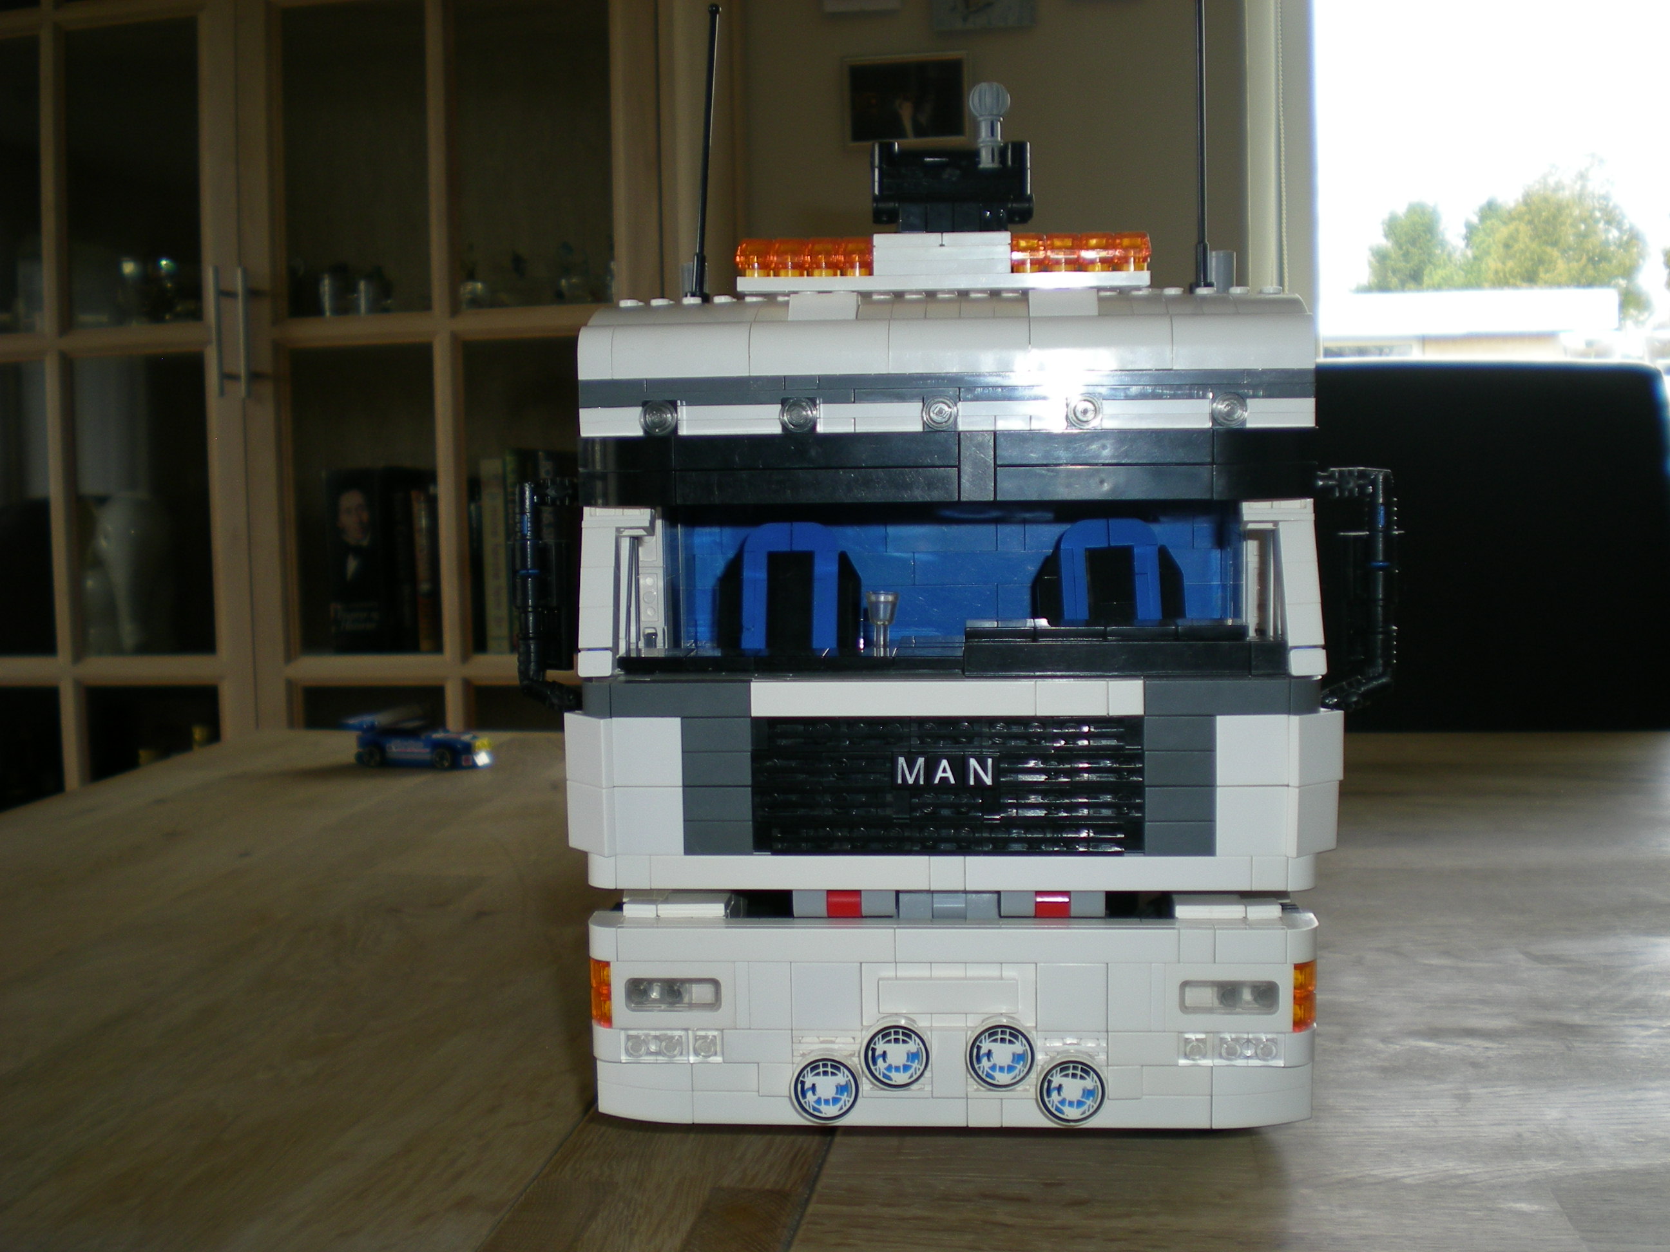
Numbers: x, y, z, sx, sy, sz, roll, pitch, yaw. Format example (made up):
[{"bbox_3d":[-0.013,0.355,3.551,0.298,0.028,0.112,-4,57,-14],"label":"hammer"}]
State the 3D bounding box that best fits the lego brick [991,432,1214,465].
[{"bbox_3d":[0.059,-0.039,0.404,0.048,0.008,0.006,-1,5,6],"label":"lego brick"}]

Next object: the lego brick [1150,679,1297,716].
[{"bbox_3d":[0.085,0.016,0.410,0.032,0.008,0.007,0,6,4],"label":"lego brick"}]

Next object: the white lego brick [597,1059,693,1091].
[{"bbox_3d":[-0.045,0.104,0.432,0.024,0.008,0.009,0,6,4],"label":"white lego brick"}]

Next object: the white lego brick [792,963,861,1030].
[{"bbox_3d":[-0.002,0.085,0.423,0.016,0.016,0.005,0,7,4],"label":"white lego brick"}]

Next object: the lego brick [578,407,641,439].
[{"bbox_3d":[-0.051,-0.048,0.429,0.016,0.006,0.008,0,7,4],"label":"lego brick"}]

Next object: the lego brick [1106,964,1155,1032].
[{"bbox_3d":[0.067,0.084,0.419,0.010,0.016,0.008,0,6,5],"label":"lego brick"}]

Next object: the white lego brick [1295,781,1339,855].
[{"bbox_3d":[0.108,0.043,0.412,0.012,0.016,0.011,0,7,4],"label":"white lego brick"}]

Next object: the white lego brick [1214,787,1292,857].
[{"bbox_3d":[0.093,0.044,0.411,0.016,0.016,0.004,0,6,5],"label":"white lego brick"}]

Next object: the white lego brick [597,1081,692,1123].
[{"bbox_3d":[-0.045,0.112,0.434,0.024,0.008,0.009,0,7,4],"label":"white lego brick"}]

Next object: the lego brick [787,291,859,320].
[{"bbox_3d":[-0.002,-0.075,0.431,0.016,0.006,0.010,0,6,4],"label":"lego brick"}]

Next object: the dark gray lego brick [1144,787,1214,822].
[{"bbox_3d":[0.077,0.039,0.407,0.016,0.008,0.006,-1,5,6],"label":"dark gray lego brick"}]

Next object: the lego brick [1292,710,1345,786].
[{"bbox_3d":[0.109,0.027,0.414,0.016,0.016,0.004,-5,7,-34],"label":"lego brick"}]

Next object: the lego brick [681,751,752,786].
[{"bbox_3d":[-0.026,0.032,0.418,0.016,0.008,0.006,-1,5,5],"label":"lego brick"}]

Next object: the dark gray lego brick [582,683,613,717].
[{"bbox_3d":[-0.055,0.017,0.421,0.008,0.008,0.009,0,6,4],"label":"dark gray lego brick"}]

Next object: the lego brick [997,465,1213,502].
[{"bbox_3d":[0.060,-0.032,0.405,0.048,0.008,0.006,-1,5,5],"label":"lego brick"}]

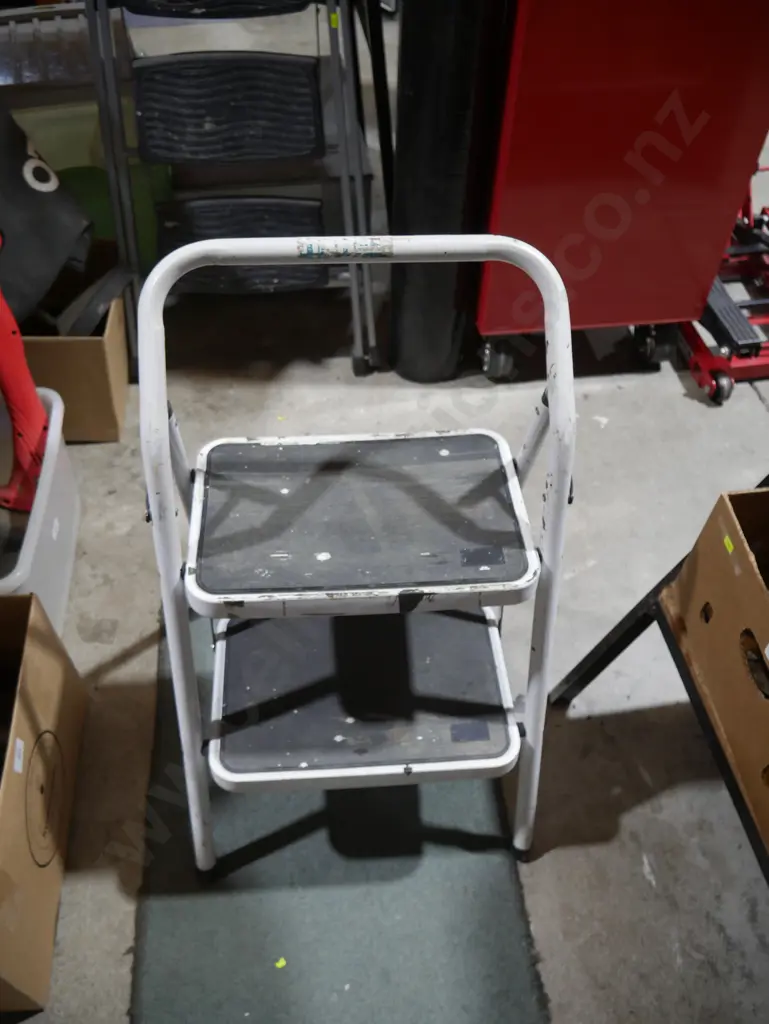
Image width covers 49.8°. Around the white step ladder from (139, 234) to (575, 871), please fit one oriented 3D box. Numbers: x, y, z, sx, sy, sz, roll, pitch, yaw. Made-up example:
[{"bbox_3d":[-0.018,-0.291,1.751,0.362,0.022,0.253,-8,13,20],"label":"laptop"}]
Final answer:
[{"bbox_3d":[-0.029,0.067,0.978,0.442,0.694,0.476,-2,47,-4],"label":"white step ladder"}]

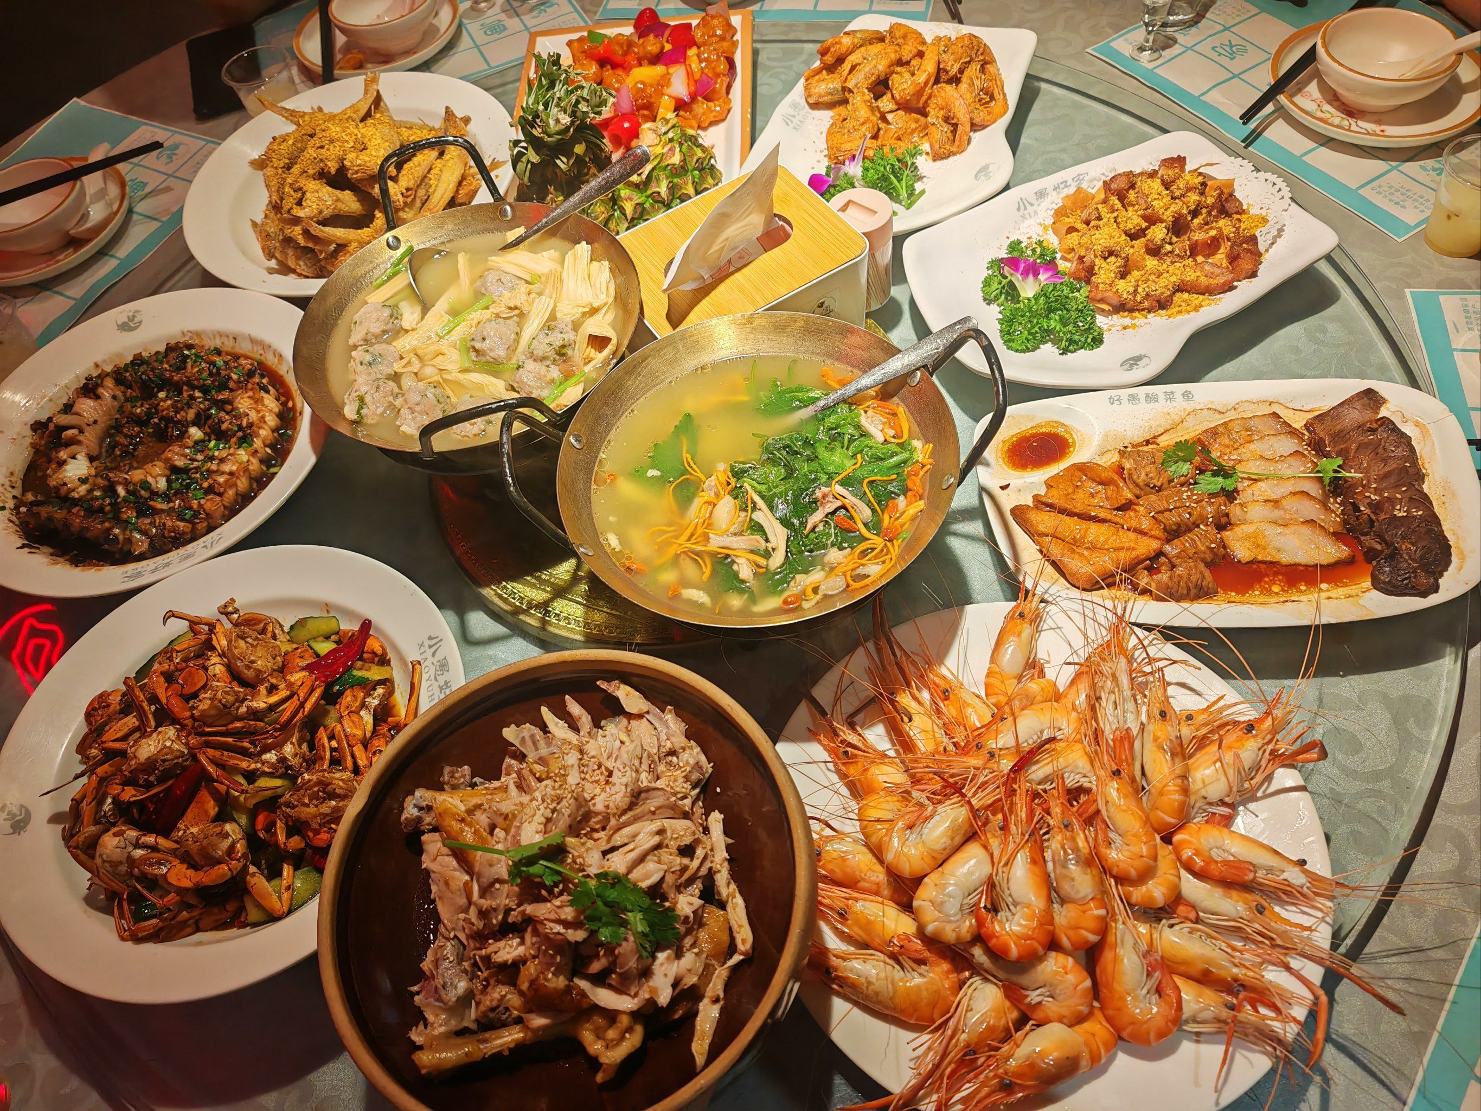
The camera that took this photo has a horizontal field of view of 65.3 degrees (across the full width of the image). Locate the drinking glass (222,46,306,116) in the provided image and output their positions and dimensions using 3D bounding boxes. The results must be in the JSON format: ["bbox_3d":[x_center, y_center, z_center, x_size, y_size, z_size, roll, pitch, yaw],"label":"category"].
[{"bbox_3d":[-0.490,-0.480,1.208,0.071,0.075,0.071,-28,57,-10],"label":"drinking glass"}]

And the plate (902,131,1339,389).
[{"bbox_3d":[0.293,-0.220,0.908,0.309,0.032,0.221,-25,56,-8],"label":"plate"}]

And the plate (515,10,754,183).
[{"bbox_3d":[-0.104,-0.400,1.095,0.230,0.026,0.323,-3,56,7],"label":"plate"}]

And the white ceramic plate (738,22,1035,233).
[{"bbox_3d":[0.141,-0.379,1.039,0.226,0.032,0.309,14,60,18],"label":"white ceramic plate"}]

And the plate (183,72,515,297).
[{"bbox_3d":[-0.359,-0.341,1.085,0.316,0.043,0.316,-4,56,6],"label":"plate"}]

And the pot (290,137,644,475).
[{"bbox_3d":[-0.206,-0.178,0.898,0.266,0.132,0.308,-17,56,-3],"label":"pot"}]

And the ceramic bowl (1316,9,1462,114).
[{"bbox_3d":[0.562,-0.425,1.013,0.108,0.050,0.108,20,62,21],"label":"ceramic bowl"}]

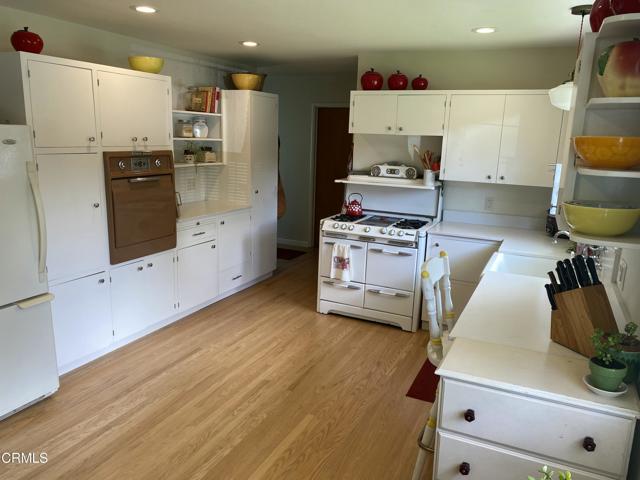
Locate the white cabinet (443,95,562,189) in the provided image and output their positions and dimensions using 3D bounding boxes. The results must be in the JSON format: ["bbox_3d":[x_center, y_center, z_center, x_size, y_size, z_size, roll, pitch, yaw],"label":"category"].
[{"bbox_3d":[1.563,-0.856,4.029,0.920,0.745,0.300,8,13,25],"label":"white cabinet"}]

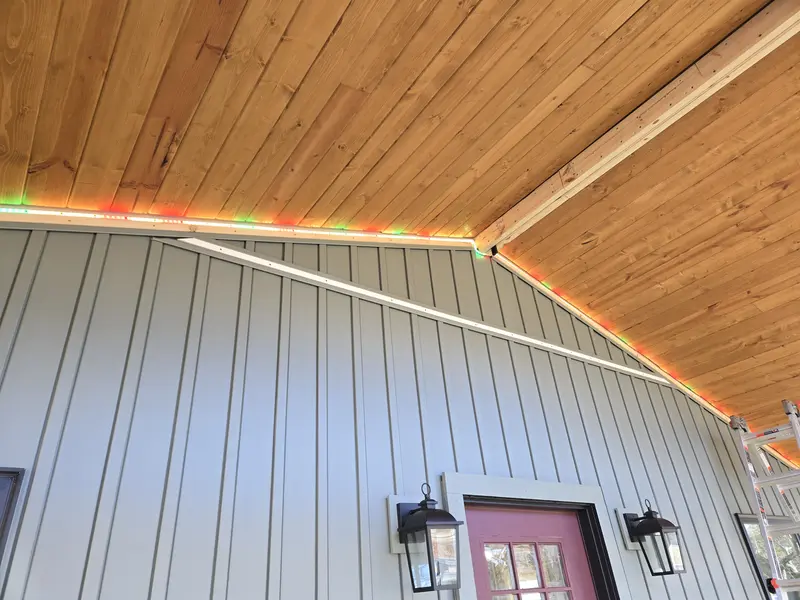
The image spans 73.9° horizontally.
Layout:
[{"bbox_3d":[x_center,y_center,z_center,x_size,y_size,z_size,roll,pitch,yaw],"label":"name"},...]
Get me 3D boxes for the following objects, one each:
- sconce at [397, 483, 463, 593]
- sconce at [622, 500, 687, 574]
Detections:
[{"bbox_3d":[0.104,0.876,1.977,0.173,0.365,0.215,17,-38,-32],"label":"sconce"},{"bbox_3d":[1.337,1.246,2.797,0.173,0.365,0.215,17,-38,-32],"label":"sconce"}]

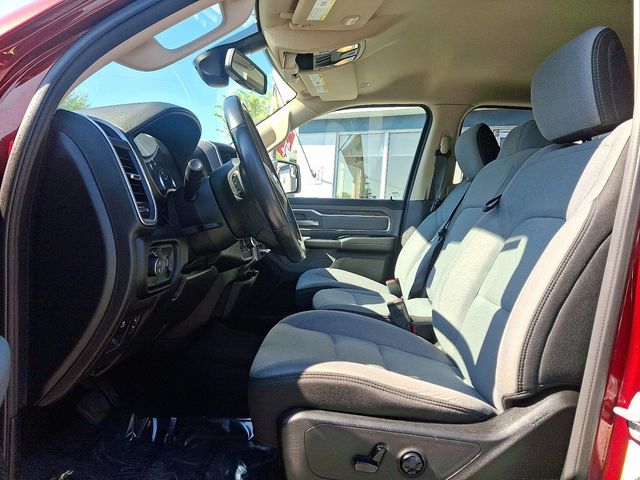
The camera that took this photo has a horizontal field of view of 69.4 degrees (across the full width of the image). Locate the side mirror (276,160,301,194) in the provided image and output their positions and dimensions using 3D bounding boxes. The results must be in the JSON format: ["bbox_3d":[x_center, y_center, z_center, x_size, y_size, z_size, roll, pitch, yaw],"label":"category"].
[{"bbox_3d":[-0.205,-0.345,2.560,0.115,0.185,0.230,4,-1,27],"label":"side mirror"}]

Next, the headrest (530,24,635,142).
[{"bbox_3d":[0.580,-0.331,1.020,0.120,0.200,0.265,2,-1,-1],"label":"headrest"}]

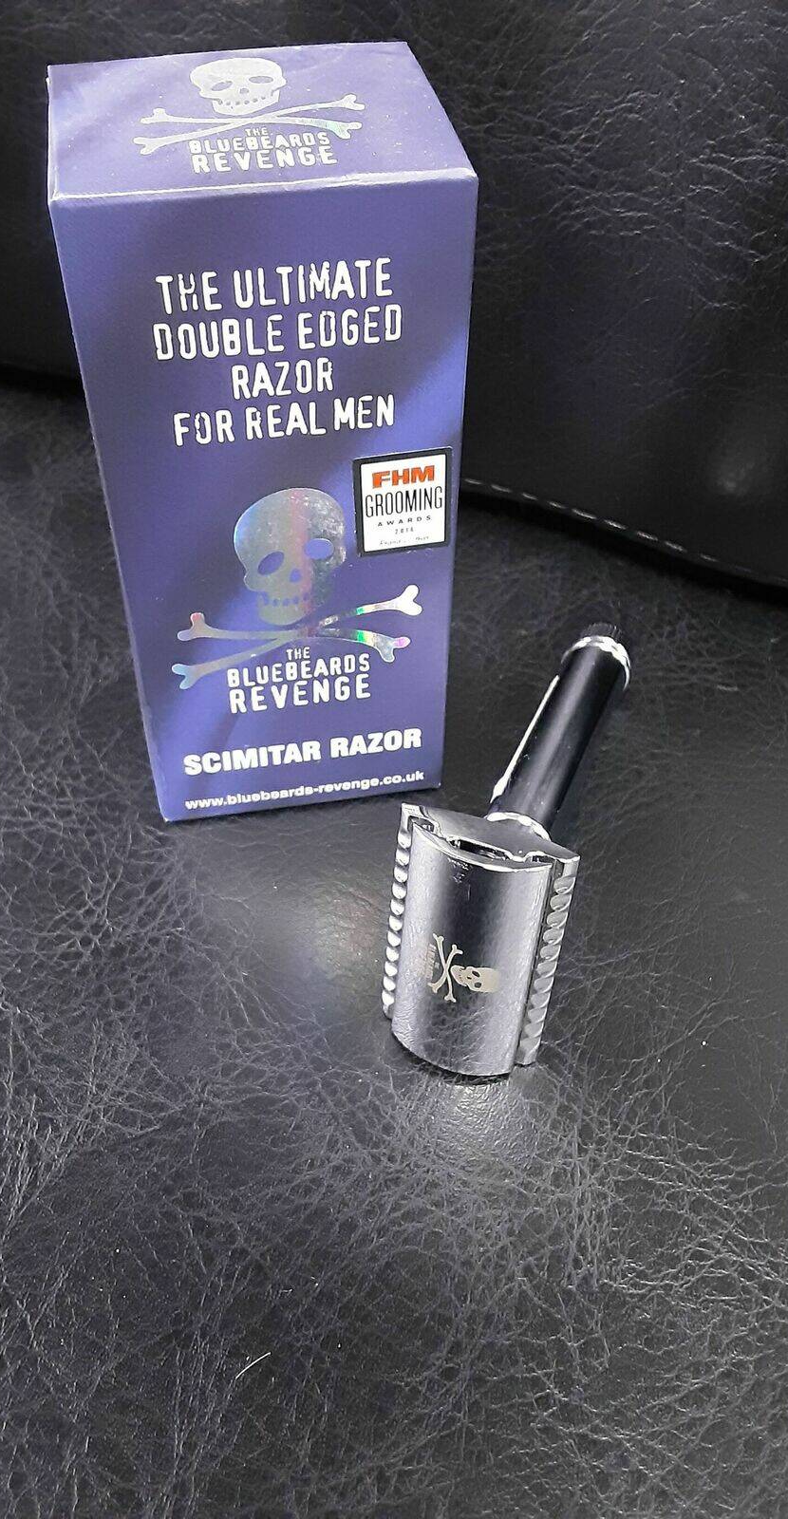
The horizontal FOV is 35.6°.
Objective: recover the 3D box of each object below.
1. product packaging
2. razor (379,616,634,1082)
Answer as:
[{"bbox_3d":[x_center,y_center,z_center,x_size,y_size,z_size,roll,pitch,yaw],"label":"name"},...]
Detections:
[{"bbox_3d":[-0.020,-0.046,0.200,0.051,0.112,0.045,-7,48,-8],"label":"product packaging"},{"bbox_3d":[0.026,0.004,0.213,0.025,0.044,0.096,16,39,13],"label":"razor"}]

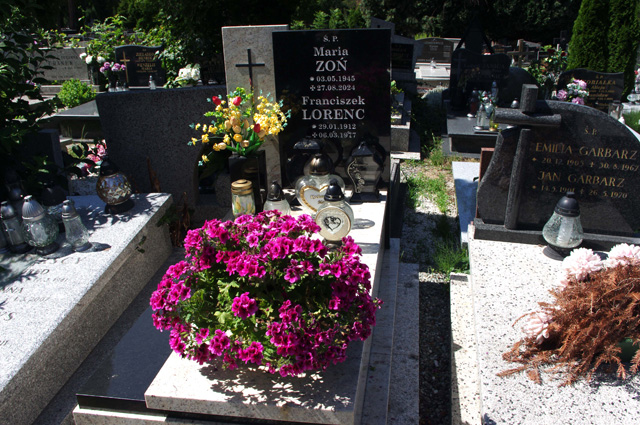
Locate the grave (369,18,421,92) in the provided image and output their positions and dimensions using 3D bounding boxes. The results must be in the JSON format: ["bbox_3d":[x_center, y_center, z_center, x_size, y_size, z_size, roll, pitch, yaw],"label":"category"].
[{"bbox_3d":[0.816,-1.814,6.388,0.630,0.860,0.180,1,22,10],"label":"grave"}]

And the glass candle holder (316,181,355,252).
[{"bbox_3d":[0.056,0.010,2.286,0.160,0.308,0.100,1,22,10],"label":"glass candle holder"}]

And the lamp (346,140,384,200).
[{"bbox_3d":[0.234,-0.222,2.875,0.195,0.315,0.150,2,21,9],"label":"lamp"}]

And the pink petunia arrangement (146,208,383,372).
[{"bbox_3d":[-0.155,0.216,1.626,0.659,0.403,0.648,2,21,9],"label":"pink petunia arrangement"}]

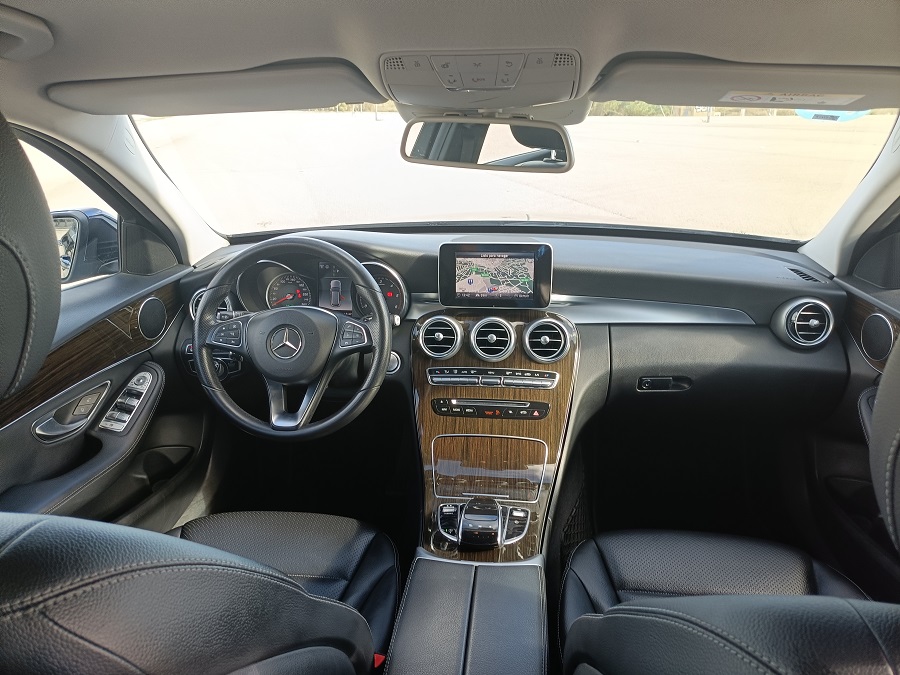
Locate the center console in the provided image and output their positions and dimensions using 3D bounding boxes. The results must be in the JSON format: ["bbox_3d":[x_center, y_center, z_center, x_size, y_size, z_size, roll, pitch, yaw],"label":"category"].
[{"bbox_3d":[0.066,0.084,1.139,0.325,0.420,0.490,2,20,7],"label":"center console"}]

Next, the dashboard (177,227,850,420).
[{"bbox_3d":[0.100,-0.050,1.397,1.380,0.315,0.430,2,20,7],"label":"dashboard"}]

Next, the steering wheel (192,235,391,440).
[{"bbox_3d":[-0.290,0.001,1.210,0.375,0.375,0.110,2,-4,7],"label":"steering wheel"}]

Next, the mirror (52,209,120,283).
[{"bbox_3d":[-0.823,-0.193,1.404,0.235,0.165,0.160,-2,20,-5],"label":"mirror"}]

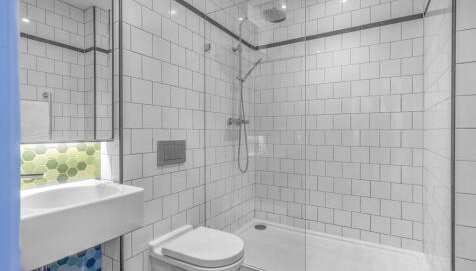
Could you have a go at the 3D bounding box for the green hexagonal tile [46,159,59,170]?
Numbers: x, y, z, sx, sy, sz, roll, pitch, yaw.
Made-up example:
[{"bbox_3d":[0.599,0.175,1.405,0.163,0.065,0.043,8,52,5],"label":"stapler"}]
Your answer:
[{"bbox_3d":[-0.900,0.142,1.157,0.008,0.049,0.057,0,1,30],"label":"green hexagonal tile"}]

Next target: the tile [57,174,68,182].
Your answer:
[{"bbox_3d":[-0.878,0.217,1.198,0.008,0.049,0.057,0,1,30],"label":"tile"}]

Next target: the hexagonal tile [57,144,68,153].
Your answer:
[{"bbox_3d":[-0.878,0.065,1.195,0.008,0.049,0.057,0,1,30],"label":"hexagonal tile"}]

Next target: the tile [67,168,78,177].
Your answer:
[{"bbox_3d":[-0.855,0.191,1.237,0.008,0.049,0.057,0,1,30],"label":"tile"}]

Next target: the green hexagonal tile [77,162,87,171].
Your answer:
[{"bbox_3d":[-0.833,0.165,1.276,0.008,0.049,0.057,0,1,30],"label":"green hexagonal tile"}]

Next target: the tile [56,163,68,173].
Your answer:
[{"bbox_3d":[-0.878,0.167,1.197,0.008,0.049,0.057,0,1,30],"label":"tile"}]

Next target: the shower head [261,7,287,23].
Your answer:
[{"bbox_3d":[0.321,-1.045,2.074,0.205,0.040,0.205,12,7,29],"label":"shower head"}]

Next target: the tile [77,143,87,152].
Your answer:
[{"bbox_3d":[-0.833,0.064,1.274,0.008,0.049,0.057,0,1,30],"label":"tile"}]

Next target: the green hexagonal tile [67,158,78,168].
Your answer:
[{"bbox_3d":[-0.856,0.141,1.236,0.008,0.049,0.057,0,1,30],"label":"green hexagonal tile"}]

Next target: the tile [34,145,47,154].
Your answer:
[{"bbox_3d":[-0.923,0.067,1.116,0.008,0.049,0.057,0,1,30],"label":"tile"}]

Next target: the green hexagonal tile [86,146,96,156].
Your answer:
[{"bbox_3d":[-0.811,0.088,1.314,0.008,0.049,0.057,0,1,30],"label":"green hexagonal tile"}]

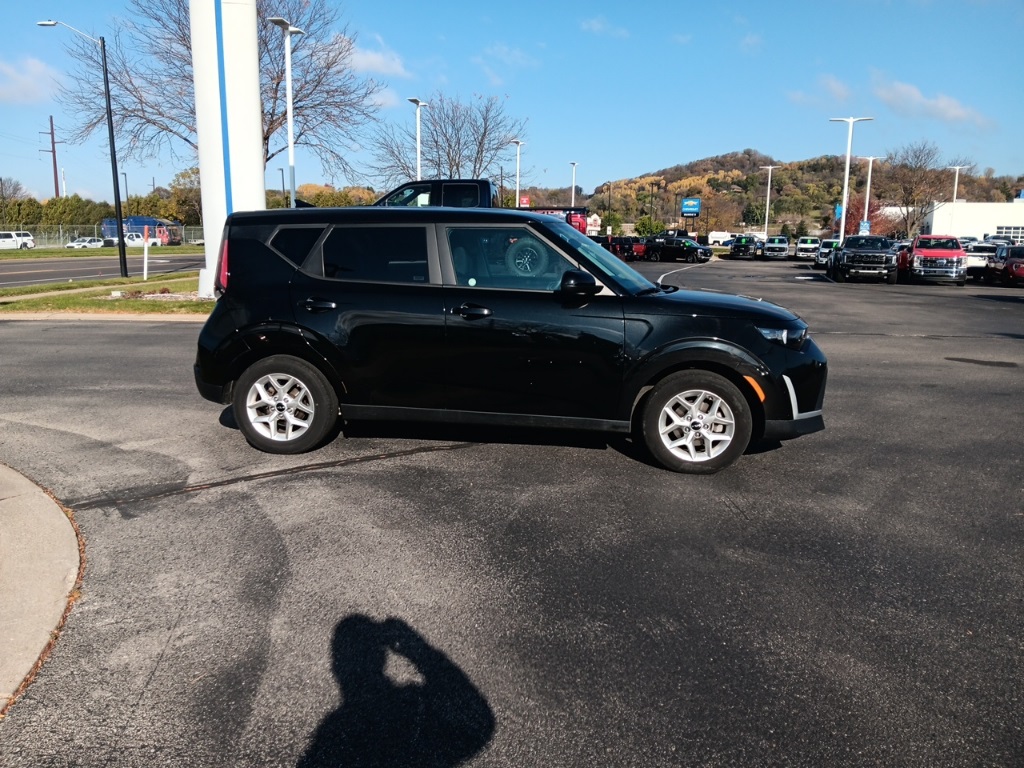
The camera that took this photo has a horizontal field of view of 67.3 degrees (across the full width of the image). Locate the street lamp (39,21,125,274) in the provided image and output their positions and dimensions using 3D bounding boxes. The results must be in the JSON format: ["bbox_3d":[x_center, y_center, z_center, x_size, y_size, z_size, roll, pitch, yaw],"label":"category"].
[{"bbox_3d":[-14.000,-7.610,25.124,2.550,8.150,0.350,3,11,11],"label":"street lamp"}]

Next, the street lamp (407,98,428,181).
[{"bbox_3d":[-4.794,-10.313,39.947,0.400,8.300,2.050,5,11,21],"label":"street lamp"}]

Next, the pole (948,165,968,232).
[{"bbox_3d":[38.897,-14.884,67.914,2.050,8.300,0.400,4,11,18],"label":"pole"}]

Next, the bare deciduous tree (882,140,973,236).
[{"bbox_3d":[31.751,-14.057,59.870,7.060,9.410,6.700,1,11,0],"label":"bare deciduous tree"}]

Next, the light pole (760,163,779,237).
[{"bbox_3d":[23.653,-15.799,71.152,2.050,8.300,0.400,4,11,18],"label":"light pole"}]

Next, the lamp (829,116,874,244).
[{"bbox_3d":[18.337,-10.295,42.326,2.050,8.300,0.400,4,11,18],"label":"lamp"}]

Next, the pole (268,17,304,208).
[{"bbox_3d":[-7.493,-7.822,26.298,0.400,8.300,2.050,5,11,21],"label":"pole"}]

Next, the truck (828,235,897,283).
[{"bbox_3d":[14.815,-5.318,32.579,2.150,2.000,5.900,4,11,17],"label":"truck"}]

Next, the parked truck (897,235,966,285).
[{"bbox_3d":[18.295,-5.461,33.659,2.080,2.040,6.300,4,11,20],"label":"parked truck"}]

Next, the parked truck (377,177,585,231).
[{"bbox_3d":[-1.253,-3.285,16.496,5.900,2.000,2.120,2,11,6],"label":"parked truck"}]

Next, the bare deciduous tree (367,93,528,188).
[{"bbox_3d":[-3.992,-12.790,47.945,10.020,10.230,9.520,1,11,0],"label":"bare deciduous tree"}]

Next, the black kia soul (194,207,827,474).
[{"bbox_3d":[-0.024,-0.436,5.533,4.200,1.600,1.820,2,11,6],"label":"black kia soul"}]

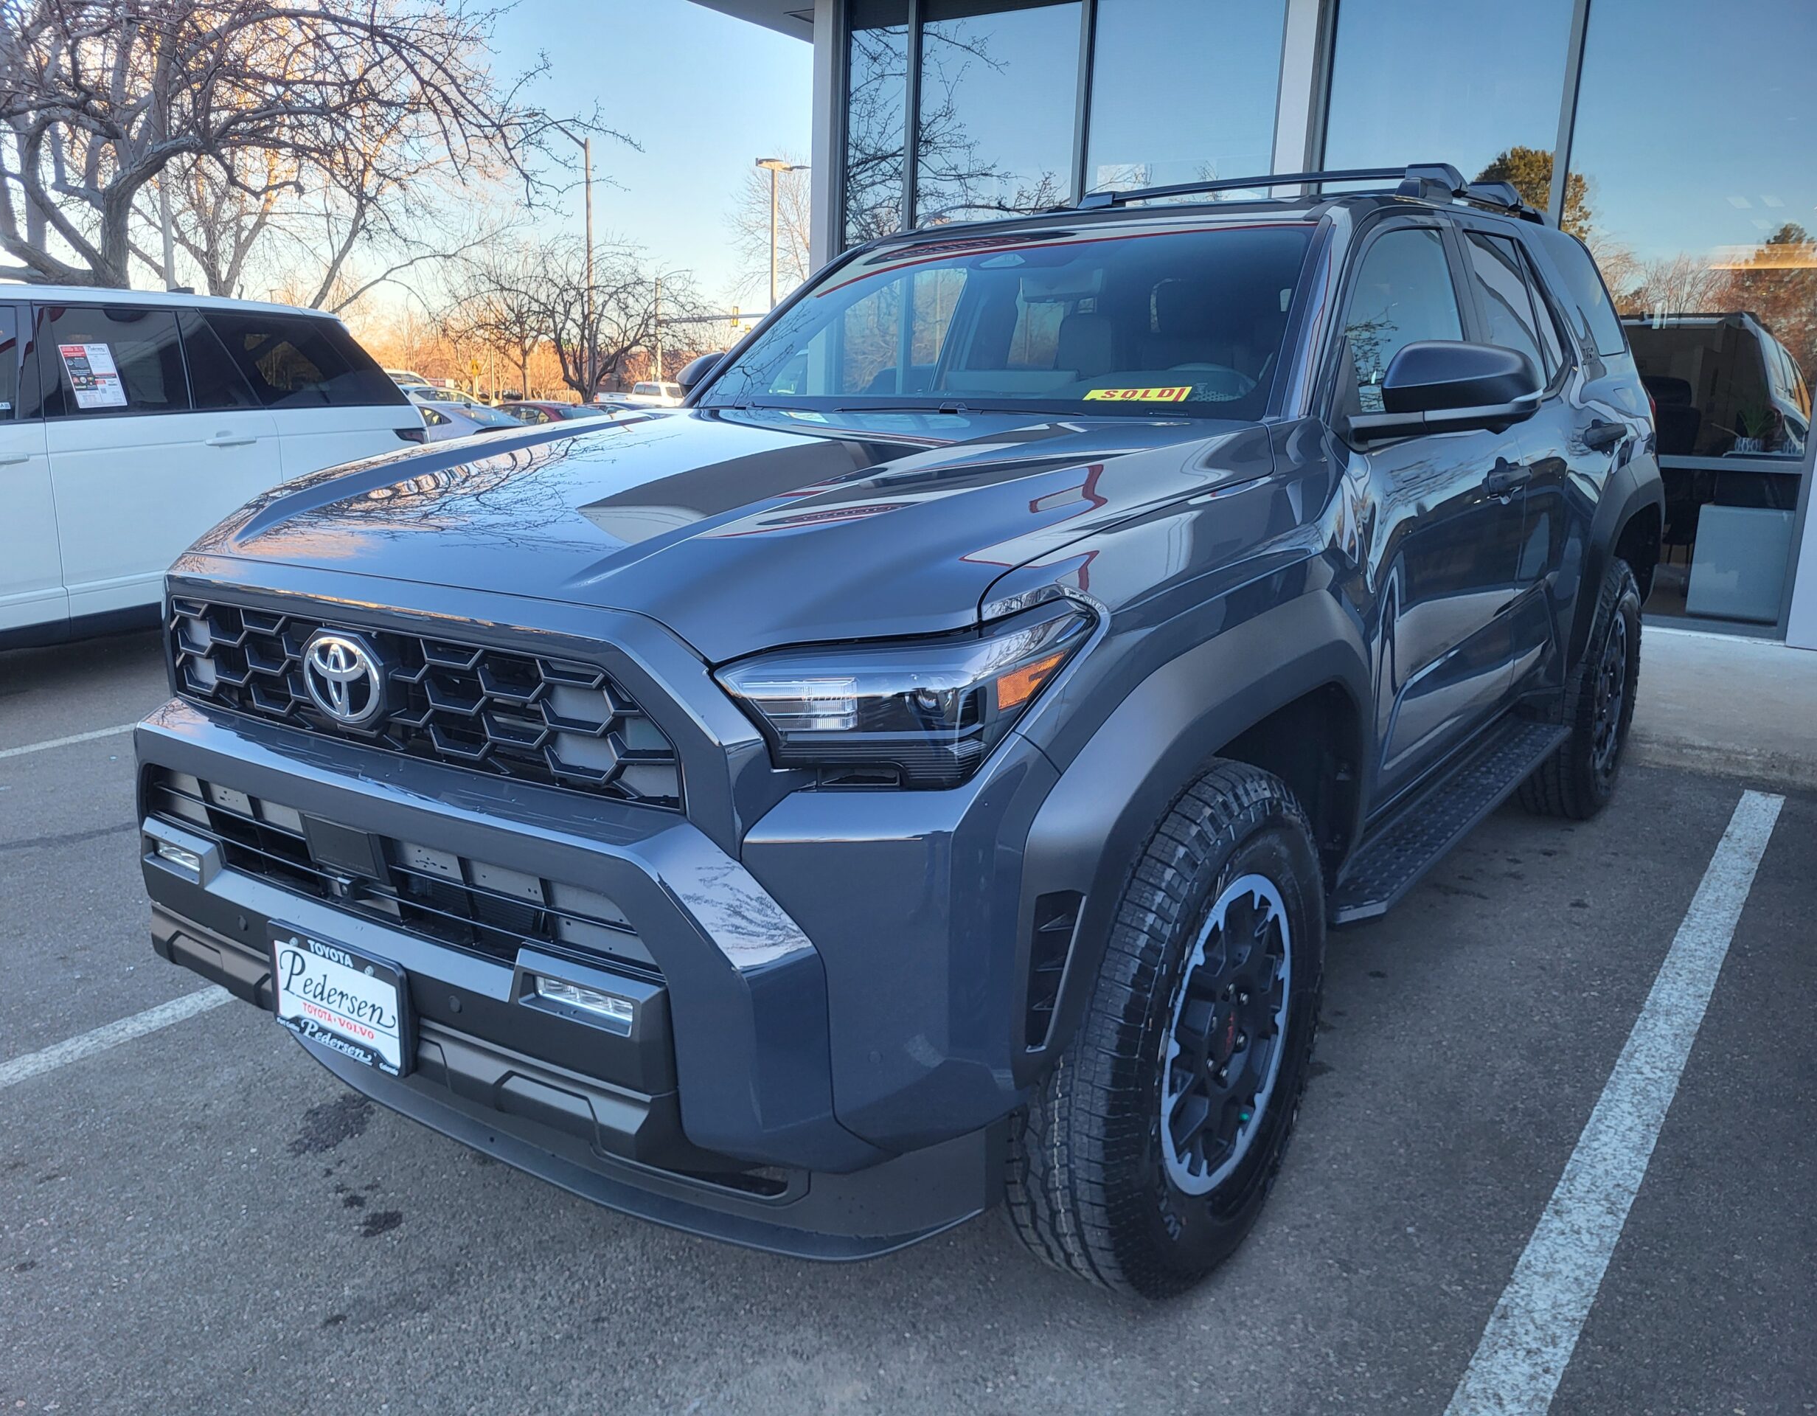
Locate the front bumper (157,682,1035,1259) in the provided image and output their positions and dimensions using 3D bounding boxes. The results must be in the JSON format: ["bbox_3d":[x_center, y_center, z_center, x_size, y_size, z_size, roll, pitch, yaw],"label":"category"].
[{"bbox_3d":[-0.681,0.317,2.177,1.900,0.720,0.460,8,17,35],"label":"front bumper"}]

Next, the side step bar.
[{"bbox_3d":[1.274,0.222,3.322,0.180,0.080,1.650,9,17,35],"label":"side step bar"}]

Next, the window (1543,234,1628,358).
[{"bbox_3d":[2.128,-1.288,4.450,0.080,0.400,0.880,-15,2,39],"label":"window"}]

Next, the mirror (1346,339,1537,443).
[{"bbox_3d":[1.006,-0.597,2.631,0.298,0.180,0.190,9,17,35],"label":"mirror"}]

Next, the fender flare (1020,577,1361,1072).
[{"bbox_3d":[0.417,0.090,2.105,0.180,0.550,1.170,8,17,35],"label":"fender flare"}]

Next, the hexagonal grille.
[{"bbox_3d":[-0.767,-0.026,1.987,1.190,0.210,0.110,8,17,35],"label":"hexagonal grille"}]

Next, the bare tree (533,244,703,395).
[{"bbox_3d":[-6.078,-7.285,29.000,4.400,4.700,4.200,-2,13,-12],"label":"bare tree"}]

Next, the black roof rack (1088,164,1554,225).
[{"bbox_3d":[1.137,-1.495,4.258,1.150,0.120,1.460,9,17,35],"label":"black roof rack"}]

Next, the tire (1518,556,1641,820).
[{"bbox_3d":[2.111,-0.076,4.532,0.275,0.820,0.820,8,17,35],"label":"tire"}]

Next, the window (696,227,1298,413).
[{"bbox_3d":[0.184,-0.850,3.141,1.480,0.130,0.660,8,59,35],"label":"window"}]

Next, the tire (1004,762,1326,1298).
[{"bbox_3d":[0.428,0.487,2.232,0.263,0.812,0.812,9,17,35],"label":"tire"}]

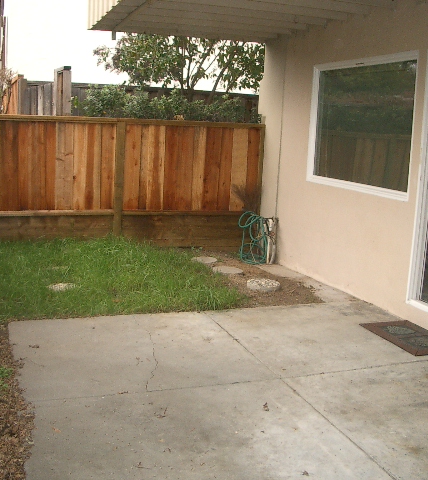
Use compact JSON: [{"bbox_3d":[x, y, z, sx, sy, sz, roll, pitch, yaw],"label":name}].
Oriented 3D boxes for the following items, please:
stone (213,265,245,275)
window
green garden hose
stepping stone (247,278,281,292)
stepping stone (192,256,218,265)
[{"bbox_3d":[0.157,0.330,7.067,0.330,0.045,0.330,2,10,0],"label":"stone"},{"bbox_3d":[1.348,-1.070,6.057,0.080,1.209,1.756,-2,11,-20],"label":"window"},{"bbox_3d":[0.481,-0.030,7.534,0.408,0.597,0.330,-2,11,-20],"label":"green garden hose"},{"bbox_3d":[0.488,0.447,6.310,0.325,0.060,0.325,2,10,0],"label":"stepping stone"},{"bbox_3d":[-0.110,0.237,7.548,0.310,0.045,0.310,2,10,0],"label":"stepping stone"}]

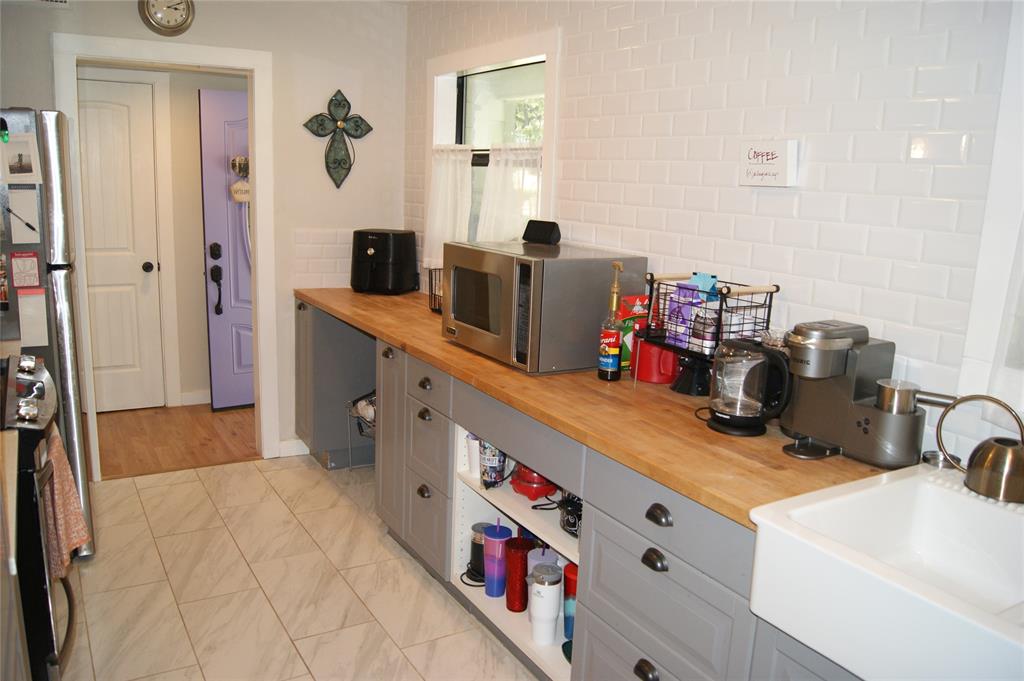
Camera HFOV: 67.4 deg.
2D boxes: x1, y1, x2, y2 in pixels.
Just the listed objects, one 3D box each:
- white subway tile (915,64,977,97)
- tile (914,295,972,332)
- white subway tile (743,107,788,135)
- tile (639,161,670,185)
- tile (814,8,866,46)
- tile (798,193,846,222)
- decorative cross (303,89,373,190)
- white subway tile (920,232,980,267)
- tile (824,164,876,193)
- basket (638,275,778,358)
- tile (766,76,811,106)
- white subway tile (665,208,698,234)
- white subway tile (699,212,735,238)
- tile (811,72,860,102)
[{"bbox_3d":[1.021,-0.614,1.801,0.009,0.076,0.150,-5,14,-32],"label":"white subway tile"},{"bbox_3d":[1.026,-0.064,1.829,0.009,0.075,0.150,-5,14,-31],"label":"tile"},{"bbox_3d":[0.732,-0.637,2.231,0.010,0.076,0.152,-5,14,-32],"label":"white subway tile"},{"bbox_3d":[0.495,-0.584,2.672,0.010,0.079,0.153,-5,14,-32],"label":"tile"},{"bbox_3d":[0.855,-0.815,1.997,0.009,0.075,0.150,-5,14,-31],"label":"tile"},{"bbox_3d":[0.864,-0.372,2.136,0.009,0.076,0.152,-7,15,-32],"label":"tile"},{"bbox_3d":[-0.921,-1.070,4.090,0.388,0.517,0.035,-5,14,-32],"label":"decorative cross"},{"bbox_3d":[1.050,-0.220,1.837,0.010,0.077,0.137,-6,15,-32],"label":"white subway tile"},{"bbox_3d":[0.892,-0.427,2.030,0.010,0.079,0.153,-5,14,-32],"label":"tile"},{"bbox_3d":[0.586,-0.088,2.292,0.235,0.205,0.330,-5,14,-32],"label":"basket"},{"bbox_3d":[0.781,-0.703,2.173,0.009,0.076,0.150,-5,14,-32],"label":"tile"},{"bbox_3d":[0.564,-0.393,2.546,0.010,0.076,0.152,-5,14,-32],"label":"white subway tile"},{"bbox_3d":[0.652,-0.366,2.448,0.010,0.079,0.153,-5,14,-32],"label":"white subway tile"},{"bbox_3d":[0.861,-0.673,2.049,0.009,0.076,0.150,-5,14,-32],"label":"tile"}]

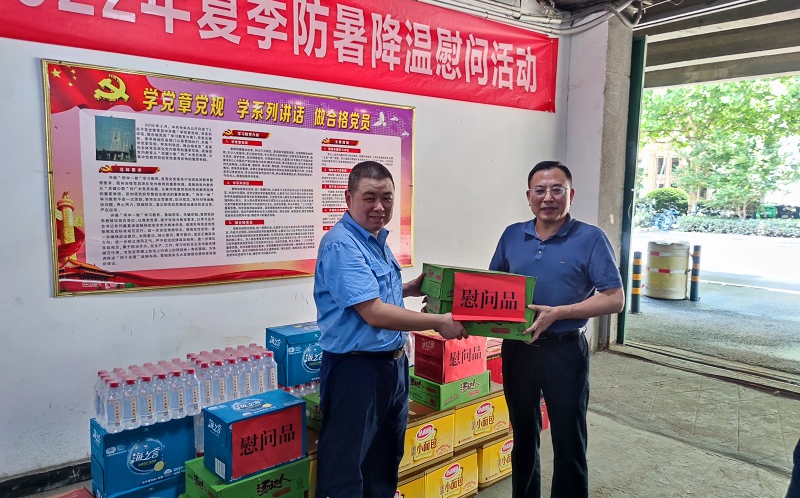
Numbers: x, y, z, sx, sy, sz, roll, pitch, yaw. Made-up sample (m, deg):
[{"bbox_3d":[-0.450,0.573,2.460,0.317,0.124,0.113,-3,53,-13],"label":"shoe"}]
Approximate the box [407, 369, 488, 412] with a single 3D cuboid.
[{"bbox_3d":[0.253,0.729,3.007,0.384,0.128,0.287,-4,6,-41],"label":"box"}]

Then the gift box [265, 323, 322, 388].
[{"bbox_3d":[-0.449,0.496,2.693,0.328,0.224,0.208,-3,6,-37],"label":"gift box"}]

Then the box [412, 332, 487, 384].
[{"bbox_3d":[0.277,0.559,2.980,0.339,0.217,0.209,-4,7,-43],"label":"box"}]

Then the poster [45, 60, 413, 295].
[{"bbox_3d":[-0.858,-0.412,3.583,2.395,1.219,0.030,-3,6,-36],"label":"poster"}]

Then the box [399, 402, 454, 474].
[{"bbox_3d":[0.038,0.926,2.805,0.383,0.245,0.285,-3,6,-37],"label":"box"}]

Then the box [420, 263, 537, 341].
[{"bbox_3d":[0.309,0.212,2.277,0.385,0.250,0.293,6,0,-13],"label":"box"}]

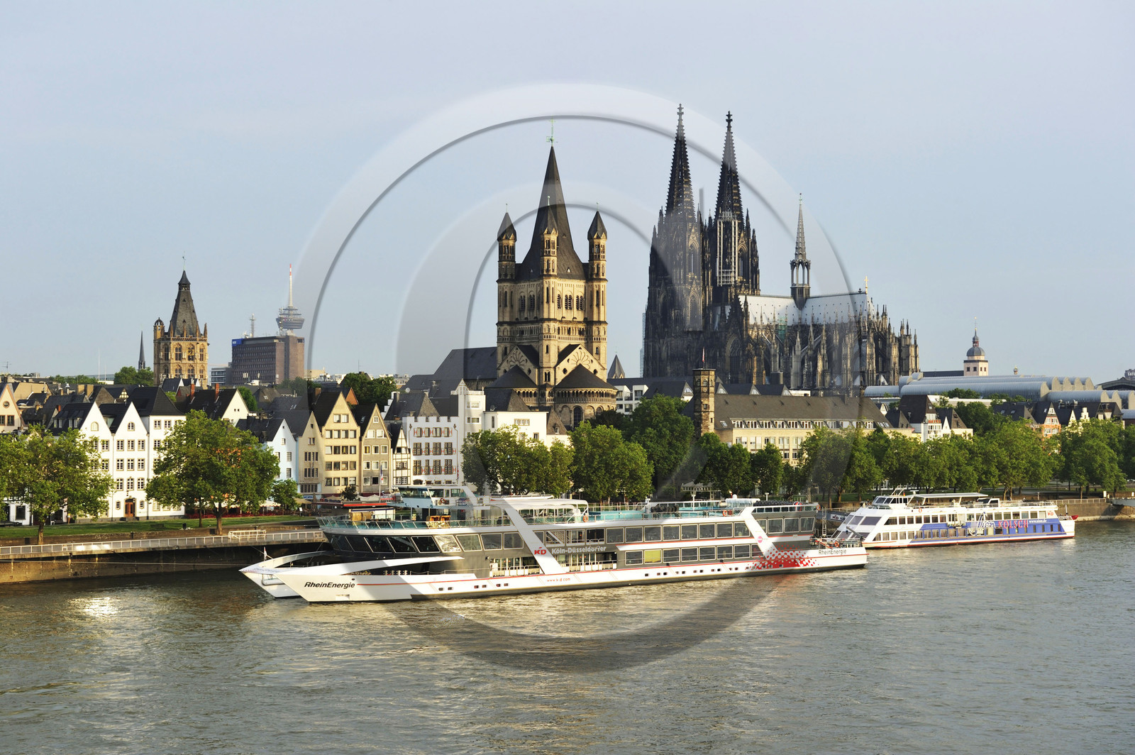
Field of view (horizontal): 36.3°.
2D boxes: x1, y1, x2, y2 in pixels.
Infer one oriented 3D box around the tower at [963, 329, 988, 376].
[{"bbox_3d":[232.762,4.005,988.352,10.300,65.500,10.300,-2,-3,44],"label":"tower"}]

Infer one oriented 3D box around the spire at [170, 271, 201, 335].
[{"bbox_3d":[-114.410,-22.140,518.000,9.400,19.900,9.400,1,-2,-12],"label":"spire"}]

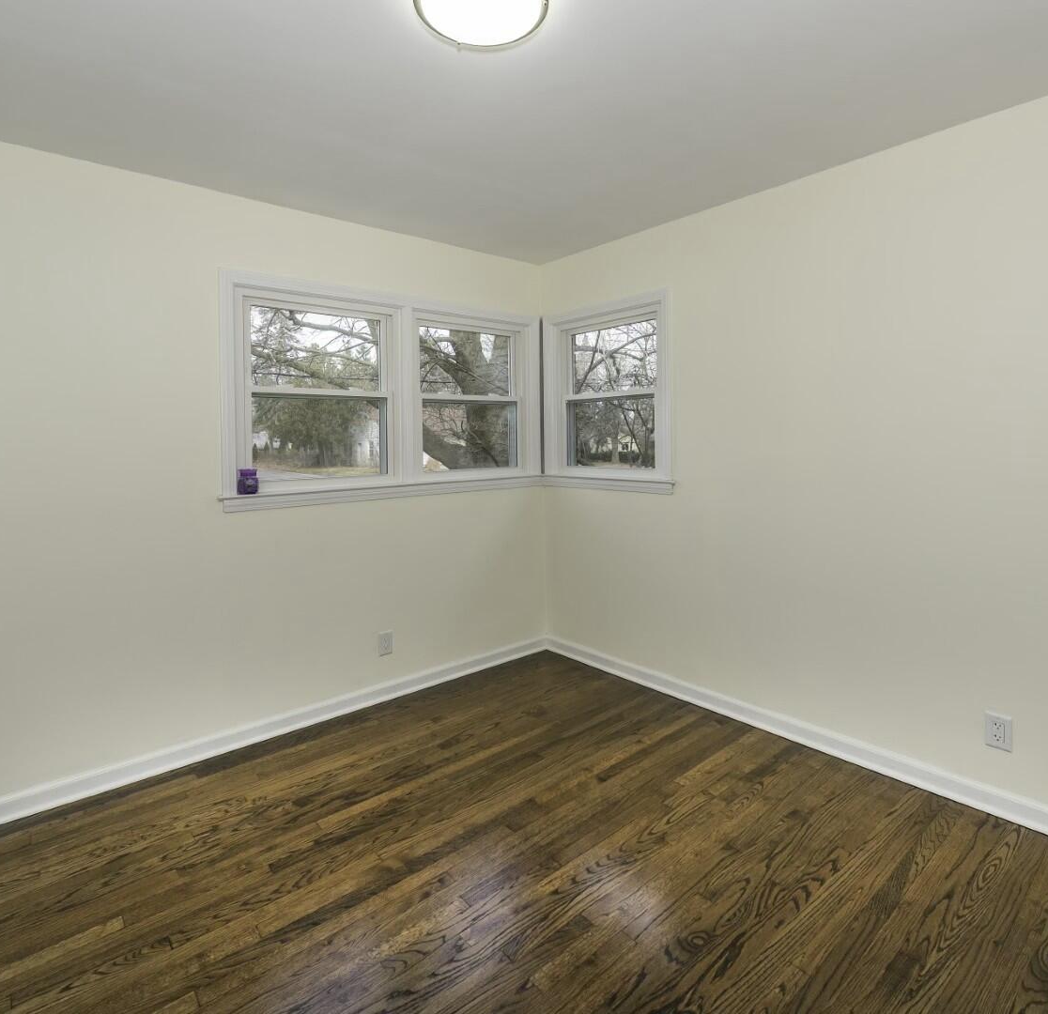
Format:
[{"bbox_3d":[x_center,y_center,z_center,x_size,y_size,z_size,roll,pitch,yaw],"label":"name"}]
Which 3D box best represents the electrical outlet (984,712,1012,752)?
[{"bbox_3d":[1.608,0.761,2.000,0.009,0.117,0.072,-4,5,-40],"label":"electrical outlet"}]

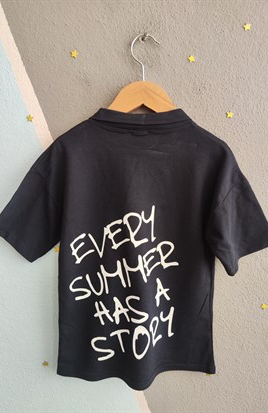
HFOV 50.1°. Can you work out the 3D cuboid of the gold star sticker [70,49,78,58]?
[{"bbox_3d":[-0.119,-0.302,0.568,0.017,0.018,0.003,0,0,0],"label":"gold star sticker"}]

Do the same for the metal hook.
[{"bbox_3d":[0.022,-0.284,0.545,0.055,0.090,0.010,0,0,0],"label":"metal hook"}]

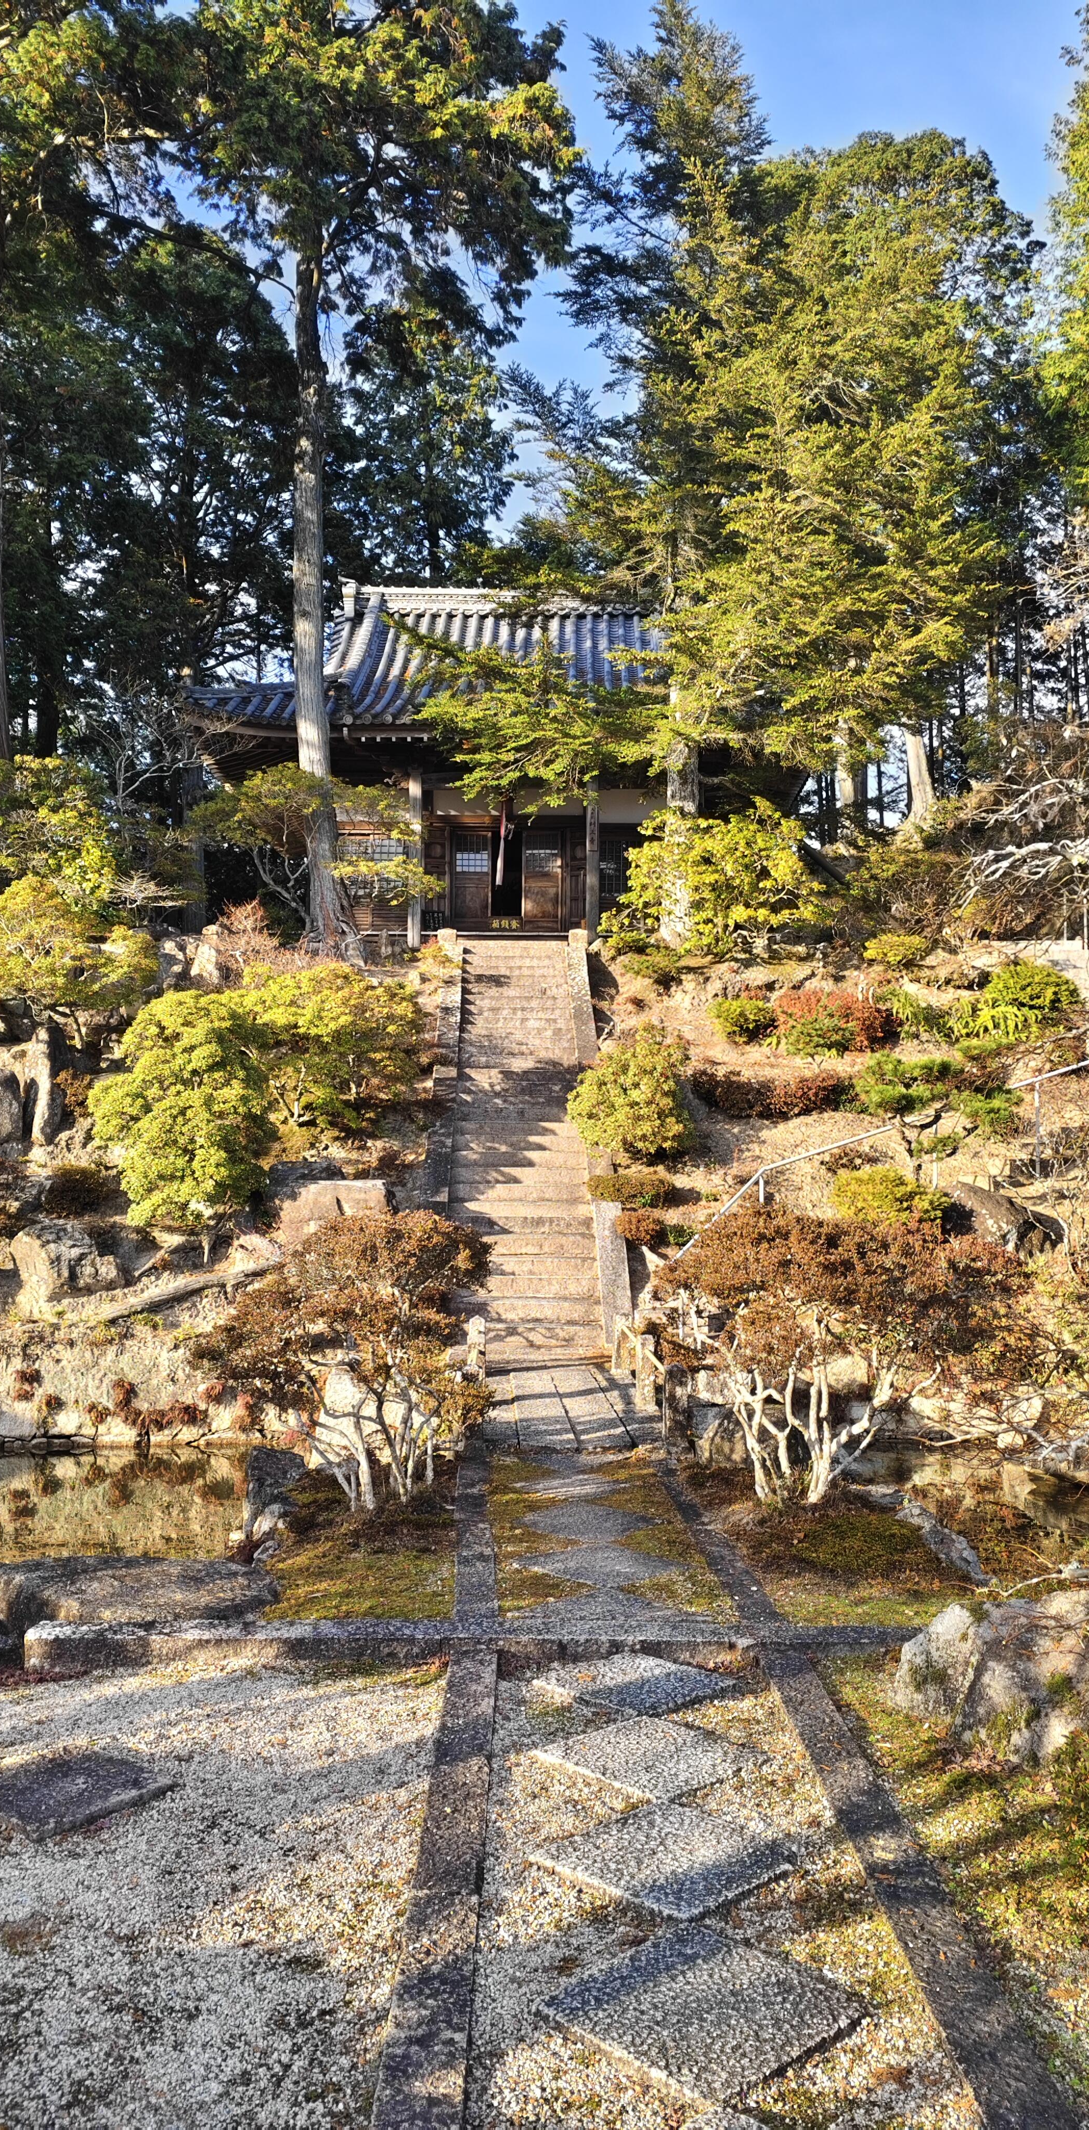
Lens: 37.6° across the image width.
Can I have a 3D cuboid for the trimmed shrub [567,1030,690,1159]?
[{"bbox_3d":[0.972,0.346,18.500,1.402,1.459,1.400,0,-1,0],"label":"trimmed shrub"}]

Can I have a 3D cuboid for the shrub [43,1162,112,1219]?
[{"bbox_3d":[-4.610,1.233,15.800,0.717,0.538,0.700,0,-1,0],"label":"shrub"}]

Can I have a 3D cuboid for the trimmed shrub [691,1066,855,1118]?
[{"bbox_3d":[2.222,0.280,15.900,1.556,0.529,0.750,0,-4,-3],"label":"trimmed shrub"}]

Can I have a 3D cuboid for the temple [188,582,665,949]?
[{"bbox_3d":[-0.670,-4.367,23.396,8.200,6.200,8.200,0,-4,-3],"label":"temple"}]

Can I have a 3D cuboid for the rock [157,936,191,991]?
[{"bbox_3d":[-5.103,-1.396,22.000,0.478,0.752,0.500,0,-1,0],"label":"rock"}]

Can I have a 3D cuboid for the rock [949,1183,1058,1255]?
[{"bbox_3d":[4.677,1.605,16.500,1.222,0.781,0.900,0,-1,0],"label":"rock"}]

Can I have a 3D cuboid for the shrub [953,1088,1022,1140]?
[{"bbox_3d":[4.178,0.455,15.100,0.660,0.480,0.600,0,-5,0],"label":"shrub"}]

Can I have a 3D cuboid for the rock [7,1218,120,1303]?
[{"bbox_3d":[-3.841,1.565,12.900,0.850,0.660,0.750,0,-4,-3],"label":"rock"}]

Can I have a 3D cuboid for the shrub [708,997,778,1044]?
[{"bbox_3d":[2.635,-0.584,21.200,0.919,0.612,0.850,0,-1,0],"label":"shrub"}]

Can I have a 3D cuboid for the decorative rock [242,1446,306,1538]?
[{"bbox_3d":[-1.449,2.294,8.600,0.330,0.510,0.400,0,-5,0],"label":"decorative rock"}]

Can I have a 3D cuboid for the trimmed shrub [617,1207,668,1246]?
[{"bbox_3d":[0.817,1.366,13.500,0.440,0.337,0.450,0,-4,-3],"label":"trimmed shrub"}]

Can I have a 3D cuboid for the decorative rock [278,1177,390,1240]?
[{"bbox_3d":[-2.118,1.465,16.100,1.128,0.664,0.750,0,-1,0],"label":"decorative rock"}]

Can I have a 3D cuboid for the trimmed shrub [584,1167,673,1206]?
[{"bbox_3d":[0.788,1.147,15.000,0.830,0.370,0.750,0,-5,0],"label":"trimmed shrub"}]

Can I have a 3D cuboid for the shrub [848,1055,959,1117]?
[{"bbox_3d":[3.295,0.192,14.700,0.959,0.566,0.800,0,-4,-3],"label":"shrub"}]

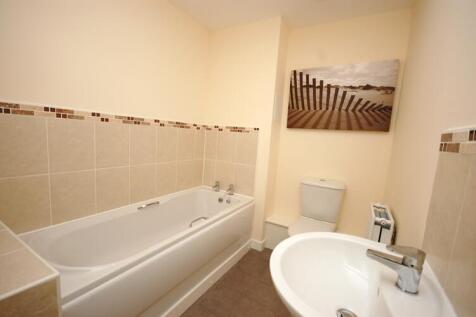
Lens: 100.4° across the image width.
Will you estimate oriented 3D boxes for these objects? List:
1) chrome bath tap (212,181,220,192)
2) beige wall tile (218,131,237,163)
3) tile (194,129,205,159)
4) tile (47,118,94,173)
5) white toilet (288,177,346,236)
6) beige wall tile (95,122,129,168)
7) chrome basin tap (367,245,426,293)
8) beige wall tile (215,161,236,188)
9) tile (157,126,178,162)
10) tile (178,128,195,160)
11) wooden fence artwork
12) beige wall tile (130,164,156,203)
[{"bbox_3d":[-0.240,0.311,2.219,0.045,0.115,0.110,8,8,31],"label":"chrome bath tap"},{"bbox_3d":[-0.137,-0.126,2.248,0.248,0.330,0.012,8,8,31],"label":"beige wall tile"},{"bbox_3d":[-0.451,-0.155,2.324,0.010,0.330,0.171,8,8,31],"label":"tile"},{"bbox_3d":[-1.075,-0.077,1.296,0.012,0.330,0.248,8,8,31],"label":"tile"},{"bbox_3d":[0.686,0.644,1.773,0.380,0.805,0.660,8,8,31],"label":"white toilet"},{"bbox_3d":[-0.948,-0.095,1.509,0.010,0.330,0.246,8,8,31],"label":"beige wall tile"},{"bbox_3d":[0.458,0.313,0.586,0.137,0.114,0.050,8,8,31],"label":"chrome basin tap"},{"bbox_3d":[-0.159,0.203,2.286,0.248,0.330,0.012,8,8,31],"label":"beige wall tile"},{"bbox_3d":[-0.684,-0.125,1.935,0.012,0.330,0.248,8,8,31],"label":"tile"},{"bbox_3d":[-0.560,-0.142,2.144,0.010,0.330,0.246,8,8,31],"label":"tile"},{"bbox_3d":[0.941,-0.575,1.898,0.890,0.600,0.028,8,8,31],"label":"wooden fence artwork"},{"bbox_3d":[-0.835,0.220,1.760,0.012,0.330,0.248,8,8,31],"label":"beige wall tile"}]

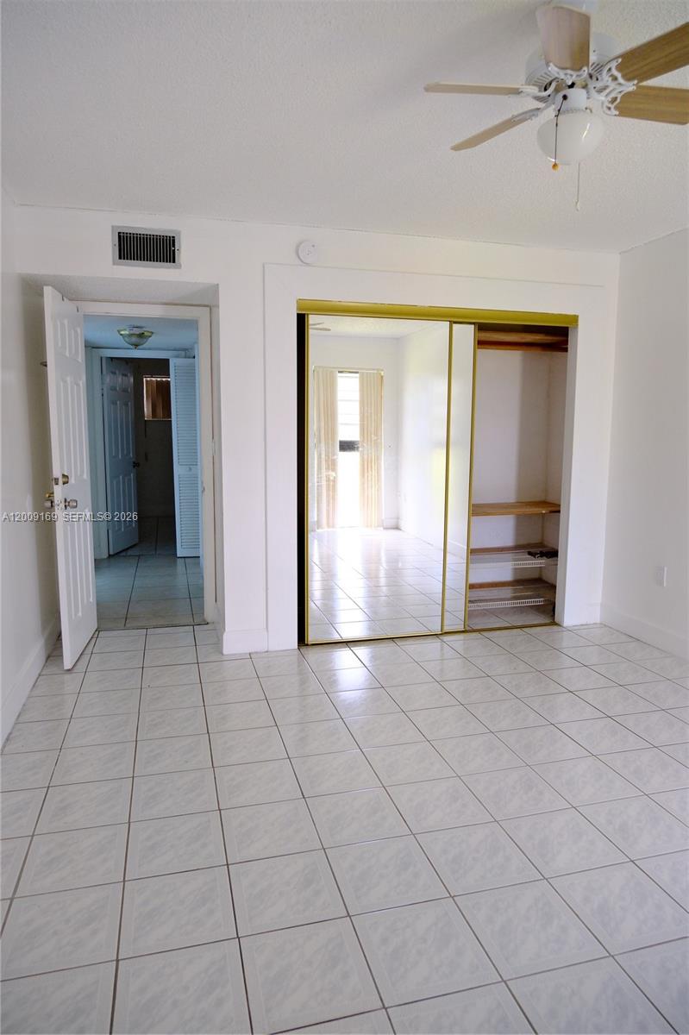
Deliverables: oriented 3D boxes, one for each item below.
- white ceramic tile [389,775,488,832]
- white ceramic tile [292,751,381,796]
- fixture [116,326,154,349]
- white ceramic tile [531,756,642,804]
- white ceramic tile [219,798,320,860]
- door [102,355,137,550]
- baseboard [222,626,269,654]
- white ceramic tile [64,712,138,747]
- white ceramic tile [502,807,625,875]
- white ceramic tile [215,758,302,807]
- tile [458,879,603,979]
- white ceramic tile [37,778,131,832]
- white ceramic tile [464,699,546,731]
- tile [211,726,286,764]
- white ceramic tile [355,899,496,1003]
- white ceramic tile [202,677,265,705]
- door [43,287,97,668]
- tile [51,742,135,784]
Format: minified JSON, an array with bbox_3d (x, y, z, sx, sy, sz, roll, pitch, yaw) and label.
[{"bbox_3d":[0.334,1.026,2.365,0.298,0.010,0.298,-2,8,-15],"label":"white ceramic tile"},{"bbox_3d":[-0.037,0.996,2.575,0.298,0.010,0.298,-2,8,-15],"label":"white ceramic tile"},{"bbox_3d":[-1.669,-1.431,5.292,0.277,0.170,0.277,-2,8,-15],"label":"fixture"},{"bbox_3d":[0.924,1.016,2.544,0.302,0.010,0.302,-2,8,-15],"label":"white ceramic tile"},{"bbox_3d":[-0.249,1.046,2.213,0.300,0.010,0.300,-2,8,-15],"label":"white ceramic tile"},{"bbox_3d":[-2.414,-0.661,7.180,0.036,2.030,0.700,1,8,5],"label":"door"},{"bbox_3d":[-0.592,0.743,3.955,0.265,0.137,0.018,-2,8,-15],"label":"baseboard"},{"bbox_3d":[-1.071,0.946,2.924,0.300,0.010,0.300,-2,8,-15],"label":"white ceramic tile"},{"bbox_3d":[0.707,1.059,2.160,0.300,0.010,0.300,-2,8,-15],"label":"white ceramic tile"},{"bbox_3d":[-0.330,1.009,2.509,0.300,0.010,0.300,-2,8,-15],"label":"white ceramic tile"},{"bbox_3d":[0.494,1.107,1.791,0.300,0.010,0.300,-2,8,-15],"label":"tile"},{"bbox_3d":[-0.919,1.031,2.363,0.302,0.010,0.302,-2,8,-15],"label":"white ceramic tile"},{"bbox_3d":[0.765,0.938,3.130,0.302,0.010,0.302,-2,8,-15],"label":"white ceramic tile"},{"bbox_3d":[-0.407,0.965,2.786,0.298,0.010,0.298,-2,8,-15],"label":"tile"},{"bbox_3d":[0.200,1.114,1.709,0.298,0.010,0.298,-2,8,-15],"label":"white ceramic tile"},{"bbox_3d":[-0.566,0.888,3.371,0.300,0.010,0.300,-2,8,-15],"label":"white ceramic tile"},{"bbox_3d":[-1.594,-0.223,3.891,0.037,2.042,0.760,-1,8,-10],"label":"door"},{"bbox_3d":[-0.999,0.992,2.656,0.302,0.010,0.302,-2,8,-15],"label":"tile"}]

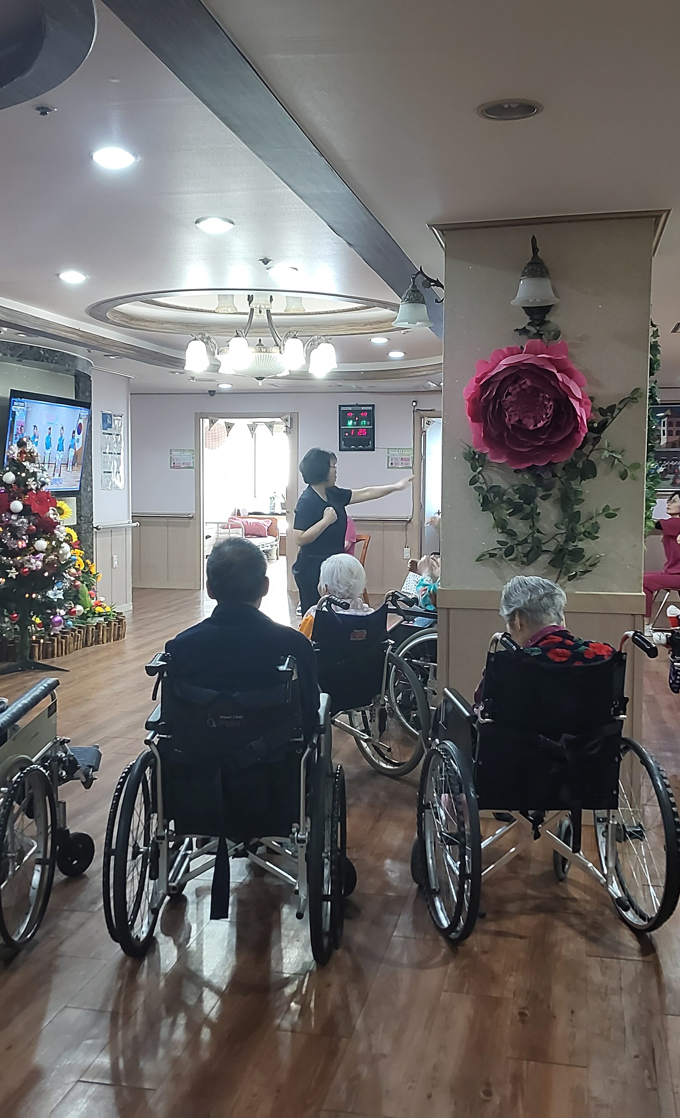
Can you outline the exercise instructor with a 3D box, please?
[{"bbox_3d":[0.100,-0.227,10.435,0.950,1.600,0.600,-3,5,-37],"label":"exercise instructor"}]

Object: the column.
[{"bbox_3d":[0.849,-0.153,4.647,0.793,2.328,0.720,1,4,13],"label":"column"}]

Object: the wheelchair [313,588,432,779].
[{"bbox_3d":[-0.089,0.536,5.083,0.620,0.880,0.980,-2,5,-32],"label":"wheelchair"}]

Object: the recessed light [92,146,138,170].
[{"bbox_3d":[-0.815,-1.447,4.048,0.165,0.040,0.165,0,4,0],"label":"recessed light"}]

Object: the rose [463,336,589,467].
[{"bbox_3d":[0.696,-0.575,4.141,0.465,0.465,0.160,1,4,12],"label":"rose"}]

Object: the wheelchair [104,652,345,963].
[{"bbox_3d":[-0.283,0.658,3.323,0.620,0.880,0.980,1,4,4],"label":"wheelchair"}]

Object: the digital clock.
[{"bbox_3d":[0.199,-1.532,13.080,0.436,0.544,0.050,1,4,13],"label":"digital clock"}]

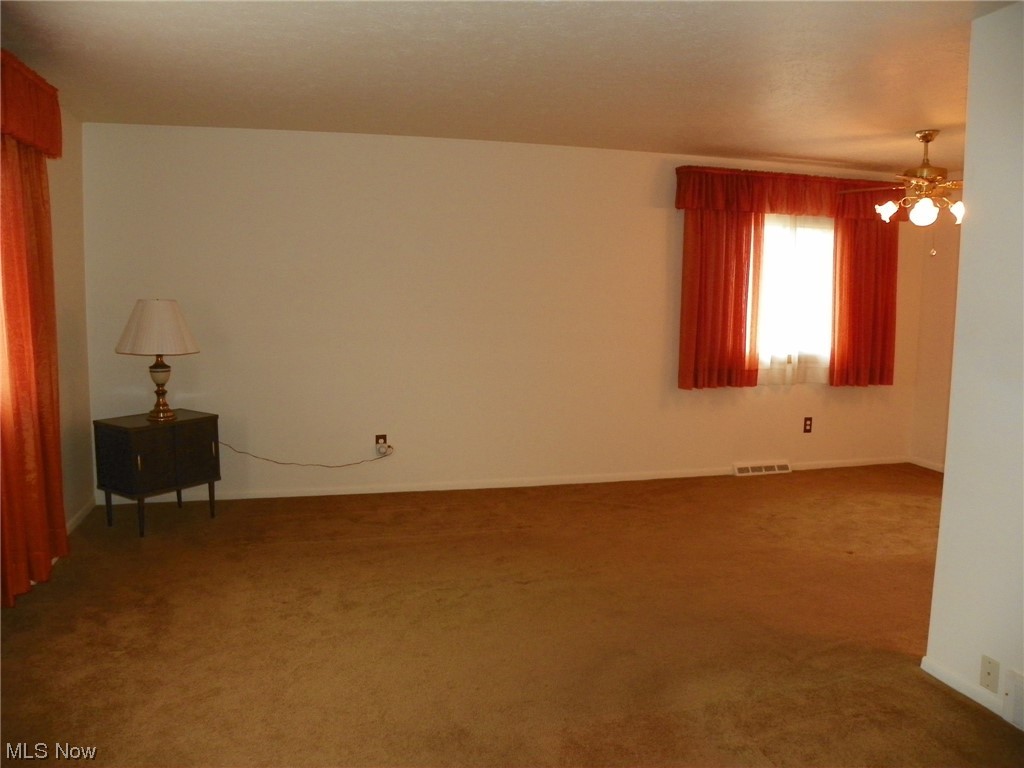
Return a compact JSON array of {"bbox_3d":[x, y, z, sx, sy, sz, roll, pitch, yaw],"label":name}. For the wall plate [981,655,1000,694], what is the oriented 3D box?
[{"bbox_3d":[1.643,0.999,2.643,0.007,0.112,0.072,-1,7,-14],"label":"wall plate"}]

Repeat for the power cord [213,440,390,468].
[{"bbox_3d":[-1.384,0.470,5.198,1.153,0.243,0.100,-1,7,-14],"label":"power cord"}]

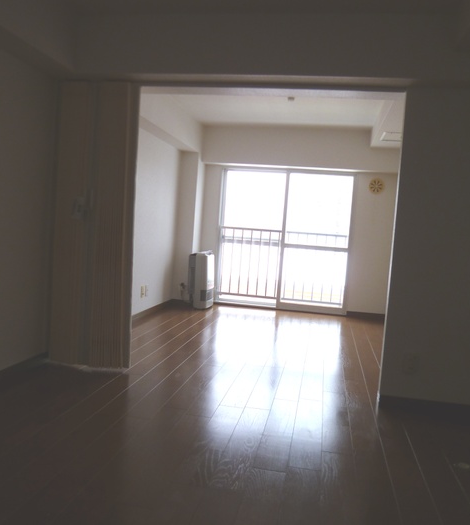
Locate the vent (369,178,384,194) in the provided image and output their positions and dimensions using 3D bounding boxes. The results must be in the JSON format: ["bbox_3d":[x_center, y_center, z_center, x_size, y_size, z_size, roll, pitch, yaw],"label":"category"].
[{"bbox_3d":[1.782,-0.954,6.088,0.195,0.200,0.040,4,4,10],"label":"vent"}]

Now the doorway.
[{"bbox_3d":[0.645,-0.277,6.370,1.730,1.810,0.100,4,4,10],"label":"doorway"}]

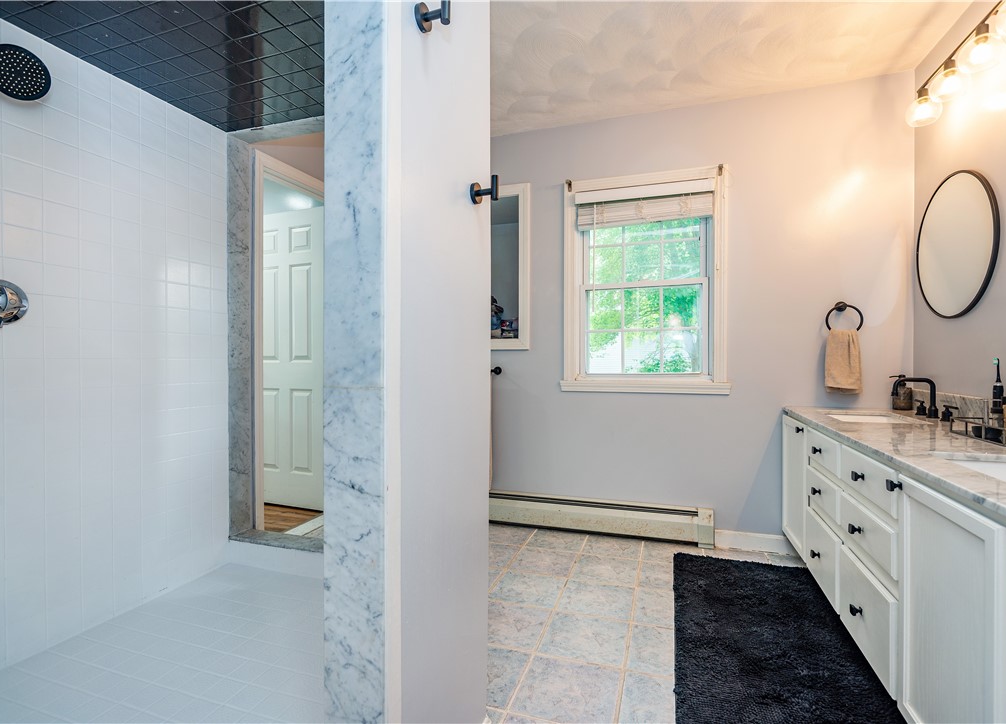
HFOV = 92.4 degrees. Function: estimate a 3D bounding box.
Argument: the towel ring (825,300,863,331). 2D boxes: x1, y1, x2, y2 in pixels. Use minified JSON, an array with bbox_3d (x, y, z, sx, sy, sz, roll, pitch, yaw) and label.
[{"bbox_3d":[1.716,-0.217,2.433,0.160,0.168,0.068,0,0,19],"label":"towel ring"}]

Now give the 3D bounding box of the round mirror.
[{"bbox_3d":[1.884,-0.475,2.022,0.024,0.587,0.587,0,0,19],"label":"round mirror"}]

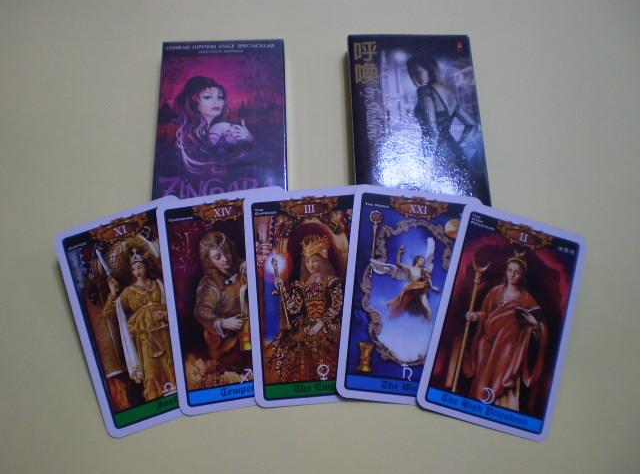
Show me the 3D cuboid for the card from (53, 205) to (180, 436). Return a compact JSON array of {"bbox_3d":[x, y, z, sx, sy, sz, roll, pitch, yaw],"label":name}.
[{"bbox_3d":[-0.097,0.042,0.366,0.073,0.001,0.119,-19,79,-5],"label":"card"}]

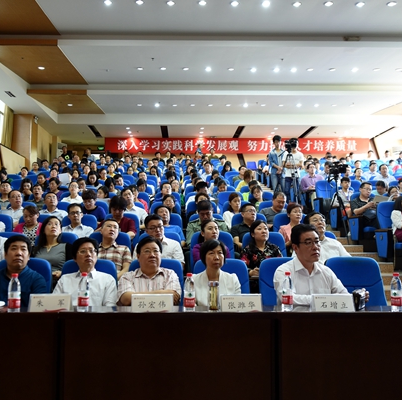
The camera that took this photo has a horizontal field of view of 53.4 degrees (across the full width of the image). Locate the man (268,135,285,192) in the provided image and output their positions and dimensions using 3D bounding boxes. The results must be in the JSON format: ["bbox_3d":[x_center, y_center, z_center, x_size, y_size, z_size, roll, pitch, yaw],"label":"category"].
[{"bbox_3d":[1.661,-0.540,8.749,0.500,1.740,0.320,0,-4,-5],"label":"man"}]

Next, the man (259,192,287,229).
[{"bbox_3d":[0.991,0.474,5.431,0.520,1.164,0.750,0,-4,0],"label":"man"}]

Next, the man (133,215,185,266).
[{"bbox_3d":[-0.389,0.749,3.541,0.520,1.240,0.780,0,-4,-6],"label":"man"}]

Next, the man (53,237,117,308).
[{"bbox_3d":[-0.860,0.881,2.879,0.540,1.213,0.750,0,-4,-3],"label":"man"}]

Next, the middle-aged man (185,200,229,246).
[{"bbox_3d":[0.077,0.606,4.721,0.540,1.221,0.750,0,-4,0],"label":"middle-aged man"}]

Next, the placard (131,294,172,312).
[{"bbox_3d":[-0.284,0.597,2.296,0.235,0.108,0.085,0,-4,0],"label":"placard"}]

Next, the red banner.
[{"bbox_3d":[1.475,-2.162,16.162,10.550,0.640,0.040,0,-4,0],"label":"red banner"}]

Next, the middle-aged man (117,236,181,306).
[{"bbox_3d":[-0.374,0.875,2.849,0.560,1.221,0.750,0,-4,-2],"label":"middle-aged man"}]

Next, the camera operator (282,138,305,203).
[{"bbox_3d":[1.976,-0.458,8.497,0.520,1.740,0.500,0,-4,0],"label":"camera operator"}]

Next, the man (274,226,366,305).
[{"bbox_3d":[0.766,0.822,2.773,0.580,1.300,0.850,1,-4,-15],"label":"man"}]

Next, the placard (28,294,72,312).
[{"bbox_3d":[-0.787,0.545,2.091,0.225,0.105,0.080,0,-4,0],"label":"placard"}]

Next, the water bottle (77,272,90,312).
[{"bbox_3d":[-0.687,0.543,2.340,0.066,0.235,0.066,0,-4,0],"label":"water bottle"}]

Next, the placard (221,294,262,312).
[{"bbox_3d":[0.233,0.597,2.296,0.235,0.108,0.085,0,-4,0],"label":"placard"}]

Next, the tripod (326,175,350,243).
[{"bbox_3d":[2.390,0.162,7.004,0.620,1.250,0.620,0,-4,0],"label":"tripod"}]

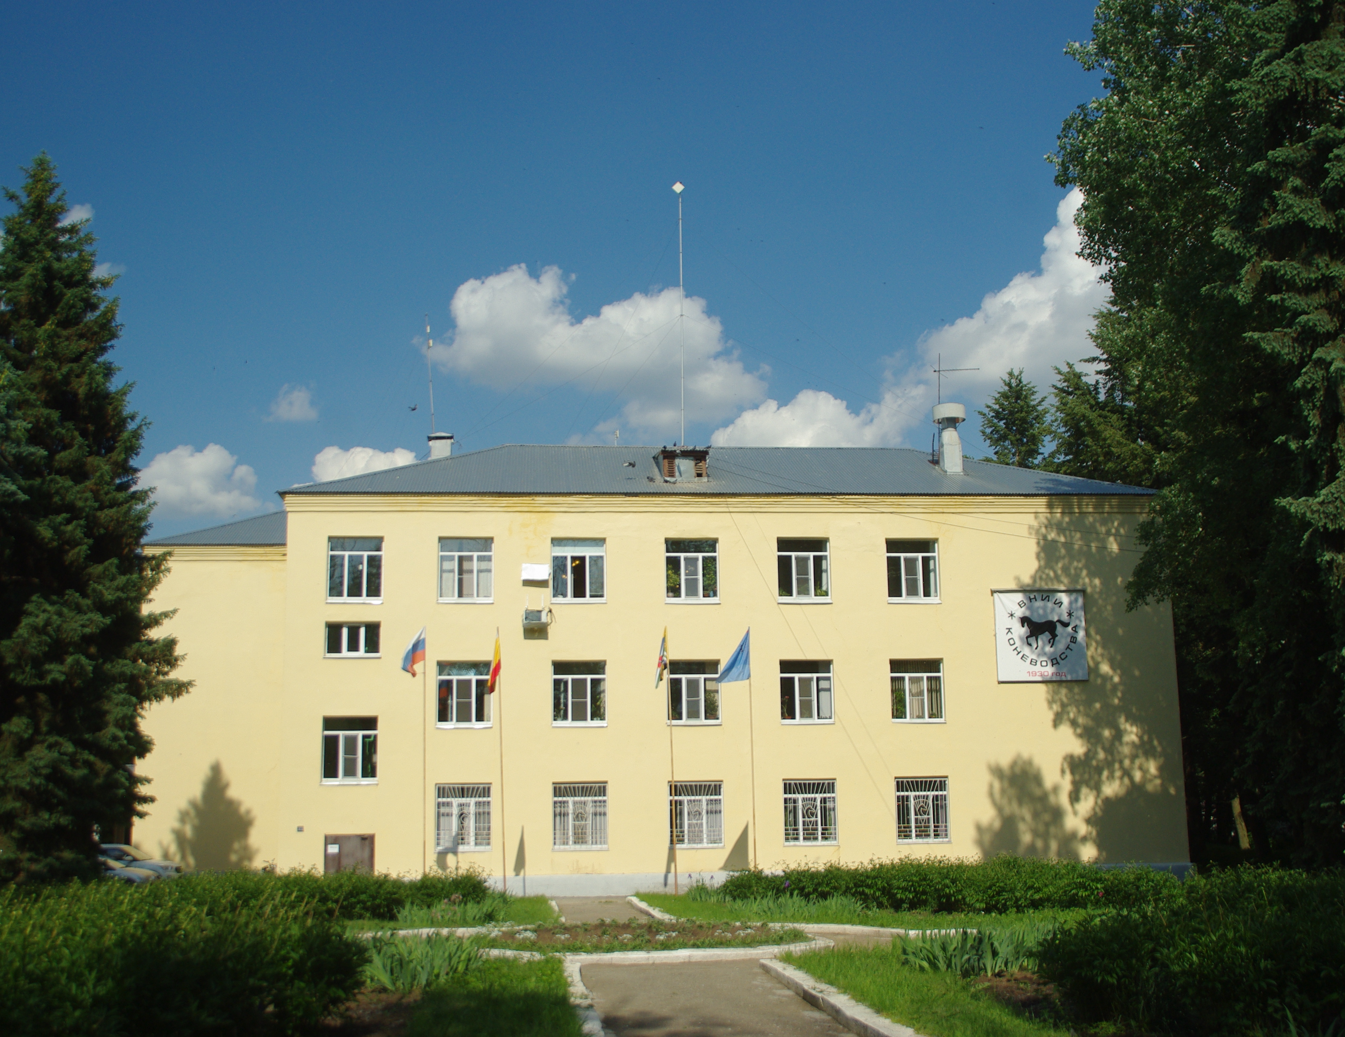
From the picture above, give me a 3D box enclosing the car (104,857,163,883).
[{"bbox_3d":[-15.444,9.338,40.068,4.200,1.450,1.700,0,-10,-3],"label":"car"}]

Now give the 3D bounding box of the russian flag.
[{"bbox_3d":[-6.257,3.247,37.526,0.616,1.220,0.300,0,-10,-5],"label":"russian flag"}]

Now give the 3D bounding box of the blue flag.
[{"bbox_3d":[1.499,3.393,38.254,0.842,1.340,0.250,0,-10,-5],"label":"blue flag"}]

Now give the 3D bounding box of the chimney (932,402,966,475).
[{"bbox_3d":[8.410,-2.303,47.228,1.000,2.240,1.100,0,-10,-5],"label":"chimney"}]

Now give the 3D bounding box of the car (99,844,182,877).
[{"bbox_3d":[-16.365,10.179,44.527,4.200,1.450,1.700,0,-10,-3],"label":"car"}]

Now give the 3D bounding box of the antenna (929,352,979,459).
[{"bbox_3d":[8.863,-3.498,48.522,1.420,3.500,1.600,-3,-11,13],"label":"antenna"}]

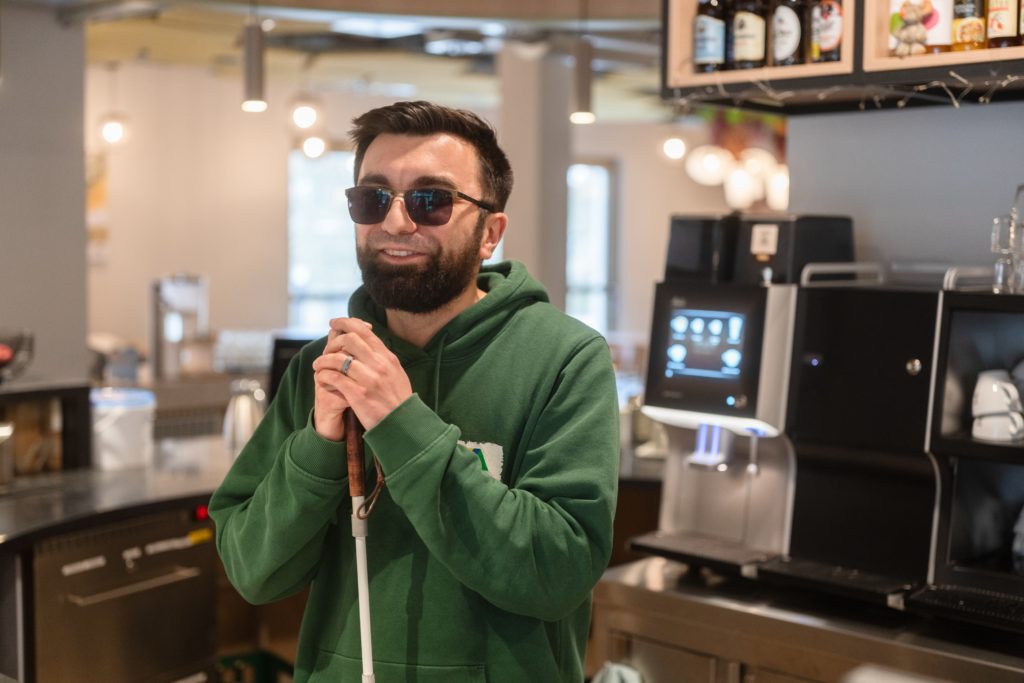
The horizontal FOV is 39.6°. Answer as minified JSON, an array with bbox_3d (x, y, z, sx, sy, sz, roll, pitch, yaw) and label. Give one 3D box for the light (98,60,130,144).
[{"bbox_3d":[-2.879,-1.716,10.300,0.210,0.600,0.210,0,5,0],"label":"light"}]

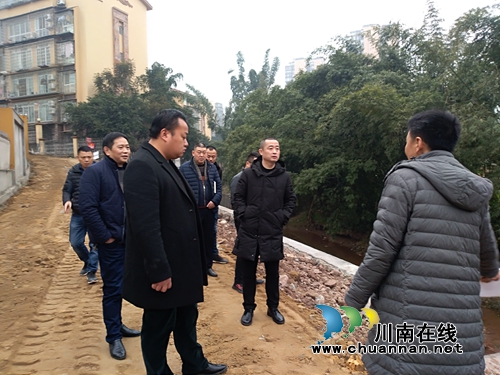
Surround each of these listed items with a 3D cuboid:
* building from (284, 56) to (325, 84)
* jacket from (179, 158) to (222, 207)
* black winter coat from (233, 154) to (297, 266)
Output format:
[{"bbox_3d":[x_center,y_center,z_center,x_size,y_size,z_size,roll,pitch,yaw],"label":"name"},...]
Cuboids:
[{"bbox_3d":[38.888,-56.244,271.130,26.000,70.800,15.000,1,5,15],"label":"building"},{"bbox_3d":[-0.645,-0.052,4.844,0.560,0.650,0.360,-2,5,-17],"label":"jacket"},{"bbox_3d":[0.136,0.207,3.531,0.580,0.950,0.360,0,5,4],"label":"black winter coat"}]

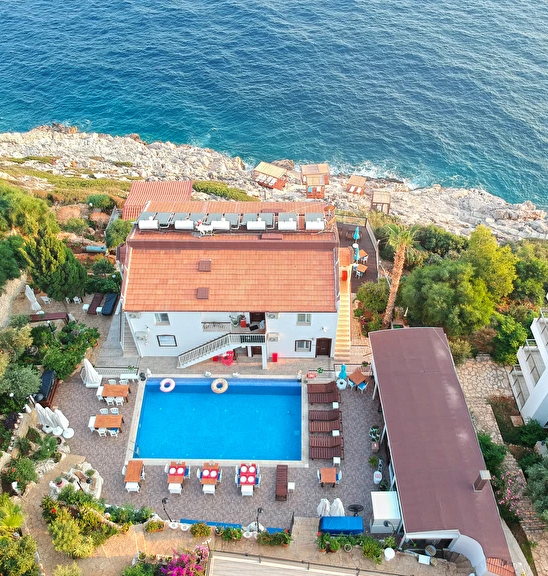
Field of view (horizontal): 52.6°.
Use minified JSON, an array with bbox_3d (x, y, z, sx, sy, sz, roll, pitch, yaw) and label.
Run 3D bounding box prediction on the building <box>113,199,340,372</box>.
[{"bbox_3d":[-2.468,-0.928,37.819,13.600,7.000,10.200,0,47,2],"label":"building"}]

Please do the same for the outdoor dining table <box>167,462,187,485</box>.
[{"bbox_3d":[-5.433,10.645,31.454,0.860,0.750,1.240,-1,47,1],"label":"outdoor dining table"}]

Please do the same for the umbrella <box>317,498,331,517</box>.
[{"bbox_3d":[2.675,12.030,30.287,0.720,2.350,0.720,0,47,2],"label":"umbrella"}]

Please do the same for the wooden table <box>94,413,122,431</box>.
[{"bbox_3d":[-9.950,8.315,33.718,1.570,0.750,0.880,0,47,1],"label":"wooden table"}]

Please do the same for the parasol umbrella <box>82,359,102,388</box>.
[{"bbox_3d":[-11.557,5.400,35.088,0.900,2.750,0.900,0,47,2],"label":"parasol umbrella"}]

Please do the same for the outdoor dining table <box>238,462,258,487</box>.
[{"bbox_3d":[-1.469,11.087,32.413,0.870,0.750,1.250,0,47,2],"label":"outdoor dining table"}]

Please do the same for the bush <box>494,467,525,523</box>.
[{"bbox_3d":[13.088,11.581,30.960,1.900,2.100,2.200,0,47,2],"label":"bush"}]

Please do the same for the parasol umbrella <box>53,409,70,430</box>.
[{"bbox_3d":[-12.468,7.908,32.861,0.680,2.650,0.680,0,47,2],"label":"parasol umbrella"}]

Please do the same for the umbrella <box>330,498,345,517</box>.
[{"bbox_3d":[3.276,11.589,29.077,0.750,2.650,0.750,0,47,2],"label":"umbrella"}]

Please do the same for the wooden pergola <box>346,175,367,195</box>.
[{"bbox_3d":[11.594,-14.405,77.955,2.200,2.000,2.200,12,48,13],"label":"wooden pergola"}]

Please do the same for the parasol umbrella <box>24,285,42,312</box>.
[{"bbox_3d":[-17.039,0.806,39.466,0.650,2.750,0.650,0,47,2],"label":"parasol umbrella"}]

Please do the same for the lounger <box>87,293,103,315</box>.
[{"bbox_3d":[-12.949,1.254,40.287,0.670,0.380,1.920,1,47,3],"label":"lounger"}]

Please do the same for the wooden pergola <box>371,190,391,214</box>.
[{"bbox_3d":[12.672,-10.018,66.000,2.300,2.250,2.200,4,47,5],"label":"wooden pergola"}]

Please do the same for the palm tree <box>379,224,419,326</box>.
[{"bbox_3d":[8.467,-0.585,38.415,2.800,9.200,2.800,0,47,2],"label":"palm tree"}]

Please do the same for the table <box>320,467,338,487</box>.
[{"bbox_3d":[3.193,11.079,32.270,0.860,0.750,0.860,0,47,2],"label":"table"}]

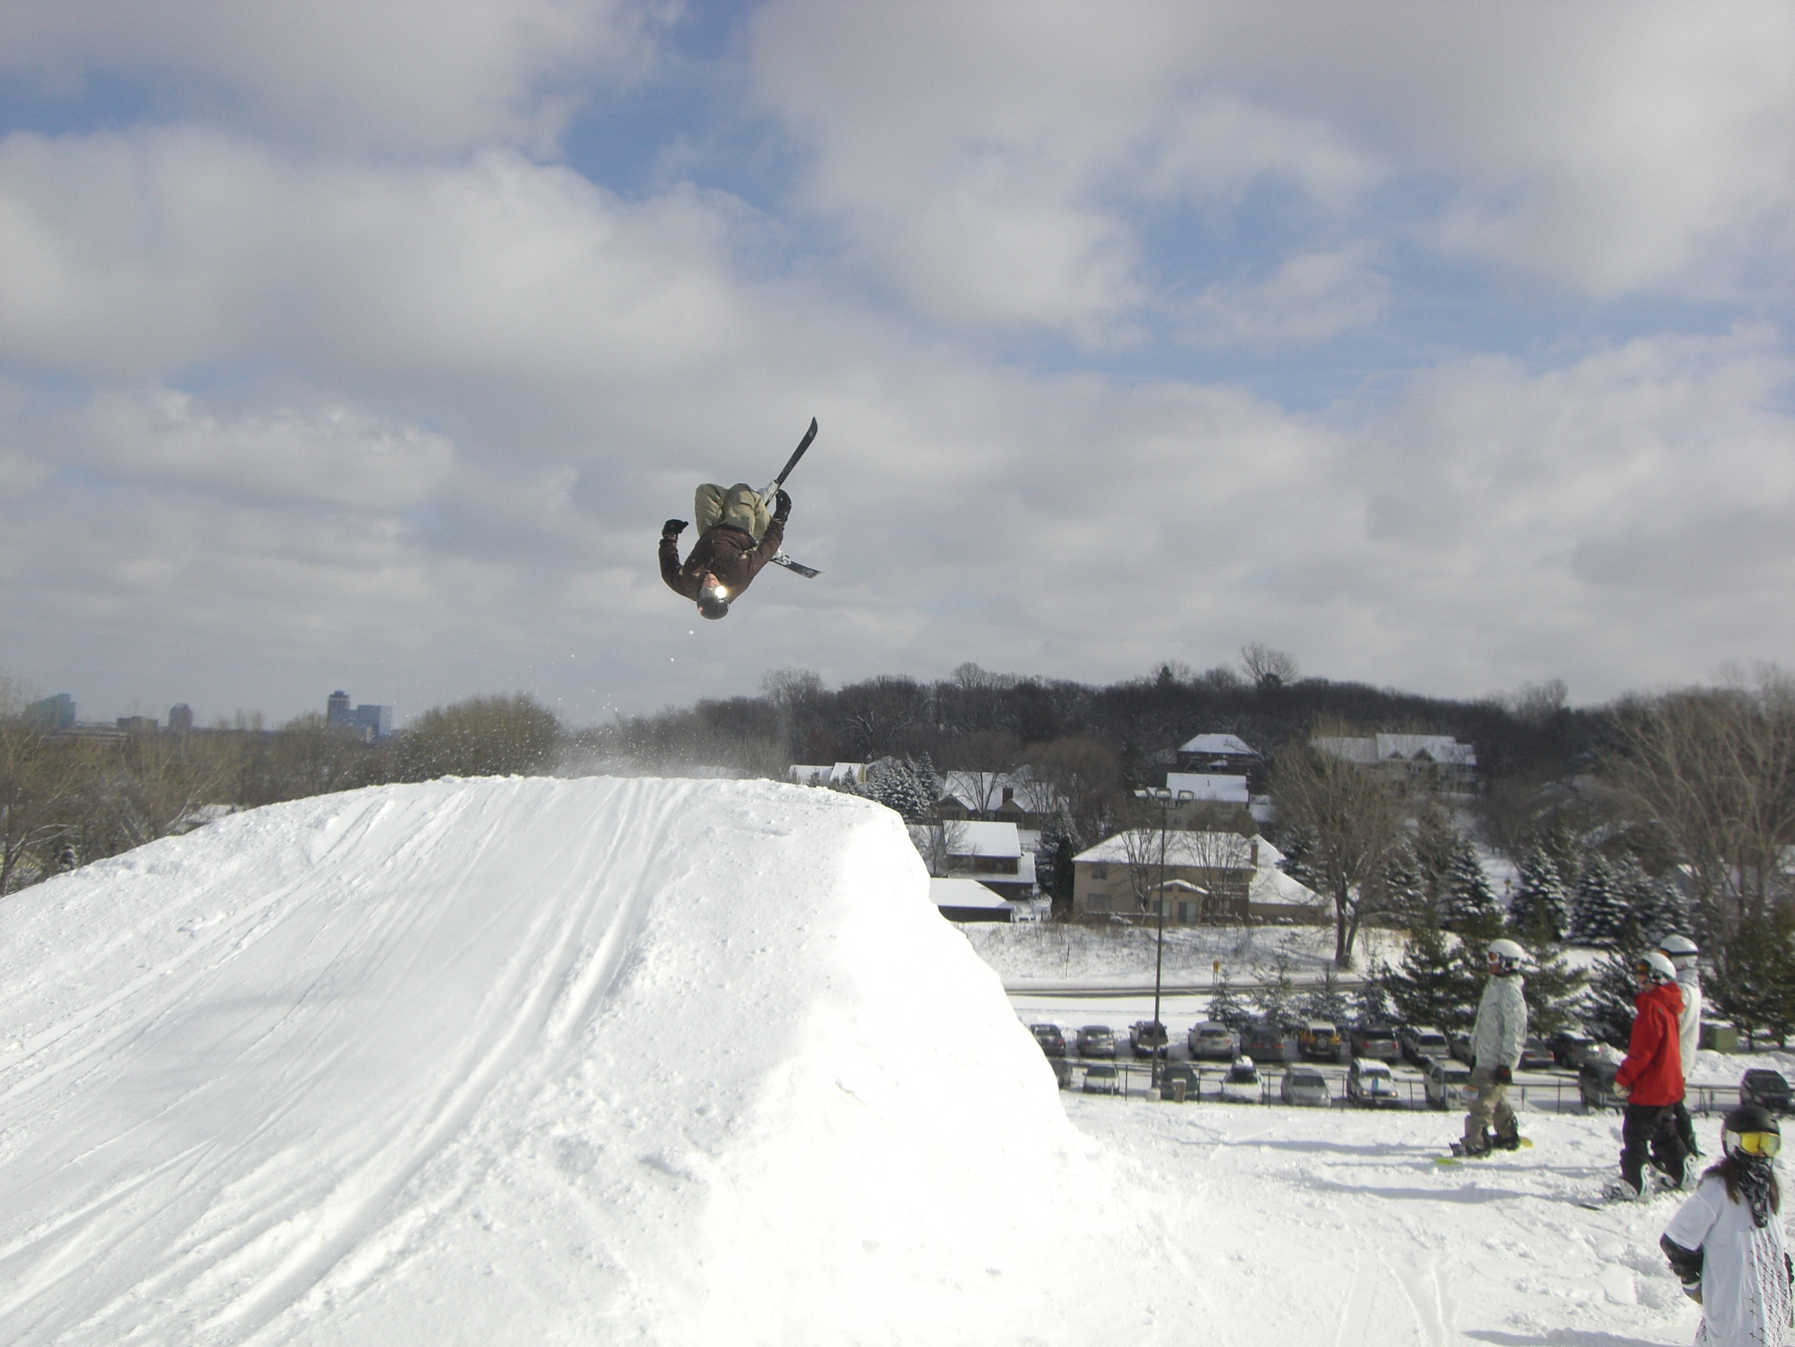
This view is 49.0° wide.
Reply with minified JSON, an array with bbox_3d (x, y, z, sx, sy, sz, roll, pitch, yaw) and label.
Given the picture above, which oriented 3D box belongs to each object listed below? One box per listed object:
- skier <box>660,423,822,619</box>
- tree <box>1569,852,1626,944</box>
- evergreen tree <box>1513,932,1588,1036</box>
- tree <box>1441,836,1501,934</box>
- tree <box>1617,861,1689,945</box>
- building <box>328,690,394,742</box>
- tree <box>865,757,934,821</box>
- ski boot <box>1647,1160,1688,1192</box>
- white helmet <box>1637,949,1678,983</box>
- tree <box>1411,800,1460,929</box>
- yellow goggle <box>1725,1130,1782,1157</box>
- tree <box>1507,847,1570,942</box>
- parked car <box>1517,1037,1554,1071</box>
[{"bbox_3d":[-1.213,-1.270,16.000,1.250,1.620,1.200,13,-3,1],"label":"skier"},{"bbox_3d":[58.669,18.842,165.000,4.800,7.800,4.800,1,-2,0],"label":"tree"},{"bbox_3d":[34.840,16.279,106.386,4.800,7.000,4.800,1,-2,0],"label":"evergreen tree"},{"bbox_3d":[45.935,17.148,158.000,4.700,8.000,4.700,2,-2,17],"label":"tree"},{"bbox_3d":[69.368,21.061,181.000,6.700,7.730,6.700,2,-2,0],"label":"tree"},{"bbox_3d":[-627.749,53.199,2300.000,75.000,66.000,45.000,3,-2,-11],"label":"building"},{"bbox_3d":[0.230,12.777,215.000,6.800,7.800,6.500,2,-2,6],"label":"tree"},{"bbox_3d":[5.293,3.451,13.550,0.300,0.250,0.130,1,-2,15],"label":"ski boot"},{"bbox_3d":[5.555,2.137,14.400,0.290,0.250,0.230,-4,-2,8],"label":"white helmet"},{"bbox_3d":[53.698,19.208,197.000,5.470,12.480,5.470,2,-2,0],"label":"tree"},{"bbox_3d":[3.609,1.976,8.300,0.190,0.110,0.150,2,-2,-3],"label":"yellow goggle"},{"bbox_3d":[54.732,18.486,168.103,5.300,8.100,5.300,1,-2,0],"label":"tree"},{"bbox_3d":[33.897,20.215,106.300,1.780,1.450,4.700,1,-2,4],"label":"parked car"}]

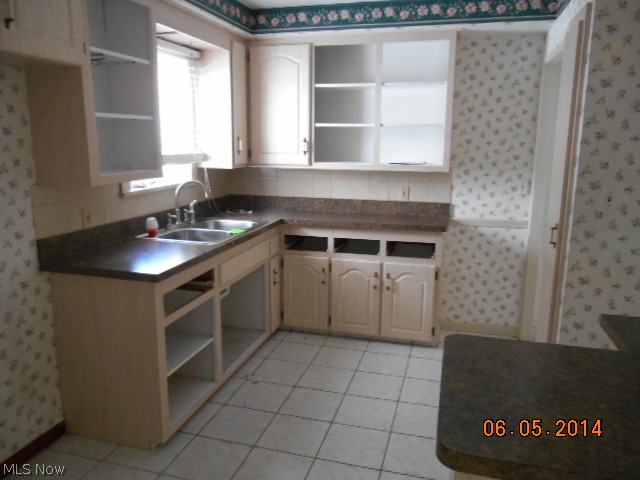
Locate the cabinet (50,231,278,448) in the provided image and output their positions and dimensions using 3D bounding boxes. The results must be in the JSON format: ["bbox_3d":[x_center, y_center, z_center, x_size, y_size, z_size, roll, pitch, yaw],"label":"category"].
[{"bbox_3d":[-0.790,0.426,3.053,0.598,0.861,1.613,3,12,16],"label":"cabinet"}]

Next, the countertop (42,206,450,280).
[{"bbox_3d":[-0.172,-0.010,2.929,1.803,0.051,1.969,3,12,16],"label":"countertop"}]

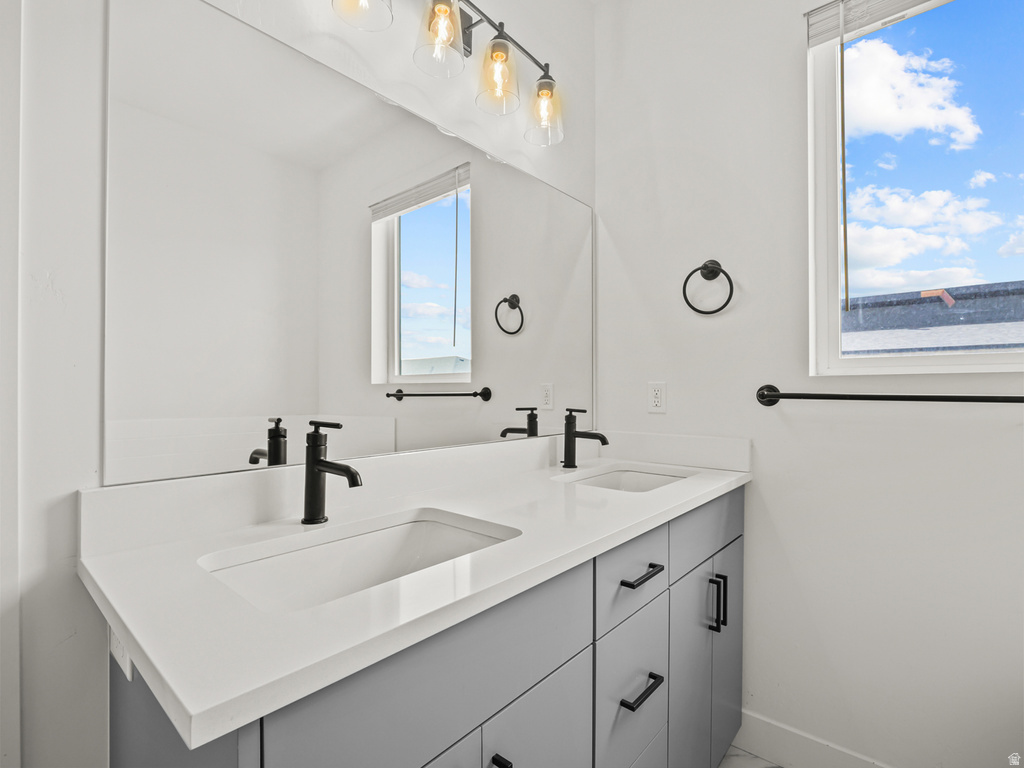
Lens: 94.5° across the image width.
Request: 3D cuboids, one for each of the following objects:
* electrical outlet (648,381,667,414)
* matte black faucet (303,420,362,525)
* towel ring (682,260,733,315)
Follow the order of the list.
[{"bbox_3d":[0.524,0.052,1.703,0.070,0.114,0.008,-1,-1,42],"label":"electrical outlet"},{"bbox_3d":[-0.342,0.172,0.900,0.177,0.198,0.050,0,-1,39],"label":"matte black faucet"},{"bbox_3d":[0.651,-0.320,1.562,0.160,0.186,0.058,-1,-1,42],"label":"towel ring"}]

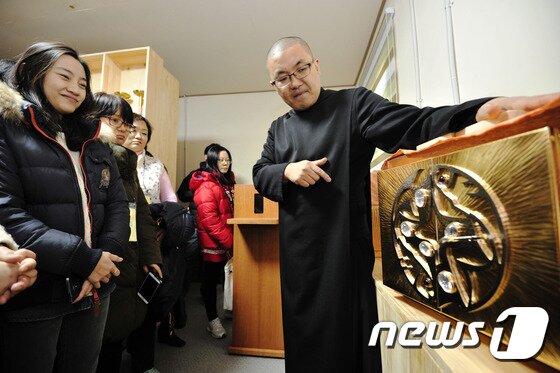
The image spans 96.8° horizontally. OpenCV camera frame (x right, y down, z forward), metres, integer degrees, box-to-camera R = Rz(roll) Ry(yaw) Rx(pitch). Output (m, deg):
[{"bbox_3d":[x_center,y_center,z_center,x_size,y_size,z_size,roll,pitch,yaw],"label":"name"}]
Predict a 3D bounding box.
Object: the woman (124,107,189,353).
[{"bbox_3d":[-0.873,0.342,1.641,0.500,1.650,0.400,5,-9,-38],"label":"woman"}]

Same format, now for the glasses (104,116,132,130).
[{"bbox_3d":[-0.836,-0.315,1.225,0.140,0.045,0.140,10,-3,21],"label":"glasses"}]

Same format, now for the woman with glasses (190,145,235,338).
[{"bbox_3d":[-0.568,0.420,2.165,0.360,1.620,0.460,-5,-8,32],"label":"woman with glasses"}]

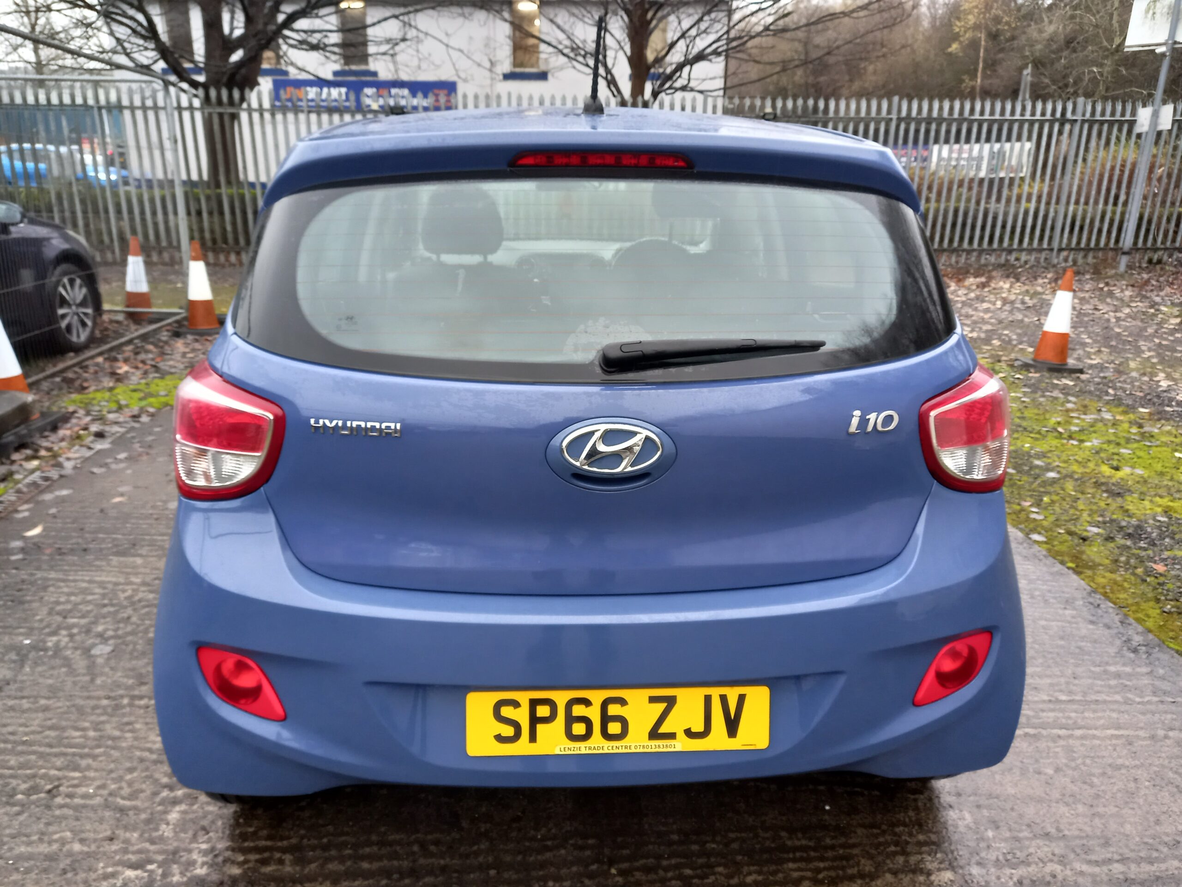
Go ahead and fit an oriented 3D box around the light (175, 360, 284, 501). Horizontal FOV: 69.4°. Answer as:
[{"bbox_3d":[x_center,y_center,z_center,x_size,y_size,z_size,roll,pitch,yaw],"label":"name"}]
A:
[{"bbox_3d":[-0.620,-0.015,1.463,0.262,0.232,0.180,3,19,7],"label":"light"}]

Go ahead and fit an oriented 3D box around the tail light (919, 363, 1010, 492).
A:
[{"bbox_3d":[0.664,-0.025,1.528,0.262,0.232,0.180,-4,19,-12],"label":"tail light"}]

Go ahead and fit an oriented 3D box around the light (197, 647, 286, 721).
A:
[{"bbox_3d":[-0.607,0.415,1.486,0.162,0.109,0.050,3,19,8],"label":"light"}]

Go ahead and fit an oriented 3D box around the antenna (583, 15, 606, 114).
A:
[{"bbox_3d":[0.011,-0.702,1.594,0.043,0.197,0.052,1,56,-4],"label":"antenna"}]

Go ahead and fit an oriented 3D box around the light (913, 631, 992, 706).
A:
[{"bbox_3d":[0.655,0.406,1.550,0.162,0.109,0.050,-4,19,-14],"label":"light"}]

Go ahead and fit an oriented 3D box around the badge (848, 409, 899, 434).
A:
[{"bbox_3d":[0.456,-0.035,1.377,0.088,0.041,0.008,-2,11,-12],"label":"badge"}]

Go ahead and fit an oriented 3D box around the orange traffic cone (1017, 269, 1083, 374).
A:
[{"bbox_3d":[3.522,-0.933,6.405,0.390,0.750,0.390,4,19,11],"label":"orange traffic cone"}]

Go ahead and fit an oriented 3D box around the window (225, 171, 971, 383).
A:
[{"bbox_3d":[0.022,-0.279,1.456,1.260,0.379,0.119,0,-8,-3],"label":"window"}]

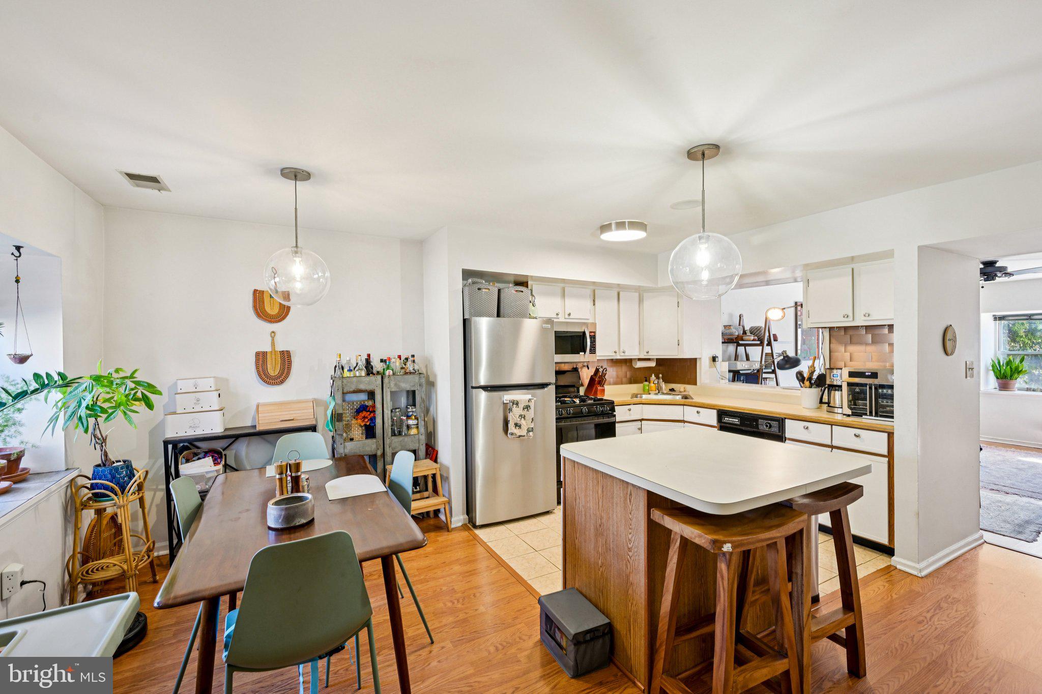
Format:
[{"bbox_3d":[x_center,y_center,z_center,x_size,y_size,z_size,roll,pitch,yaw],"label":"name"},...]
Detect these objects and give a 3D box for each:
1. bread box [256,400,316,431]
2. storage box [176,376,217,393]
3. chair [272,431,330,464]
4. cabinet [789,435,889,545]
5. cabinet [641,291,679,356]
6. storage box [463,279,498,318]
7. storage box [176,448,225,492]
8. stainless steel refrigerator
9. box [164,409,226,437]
[{"bbox_3d":[-1.808,0.511,3.353,0.390,0.188,0.220,0,0,-28],"label":"bread box"},{"bbox_3d":[-2.260,0.263,3.049,0.207,0.095,0.140,-1,0,-28],"label":"storage box"},{"bbox_3d":[-1.383,1.020,2.751,0.480,0.870,0.530,-1,0,-28],"label":"chair"},{"bbox_3d":[2.550,1.020,3.308,0.580,0.610,0.650,-1,0,-28],"label":"cabinet"},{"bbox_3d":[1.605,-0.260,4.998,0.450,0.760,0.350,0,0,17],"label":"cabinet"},{"bbox_3d":[-0.379,-0.369,3.725,0.260,0.275,0.310,0,0,-28],"label":"storage box"},{"bbox_3d":[-2.210,0.849,3.012,0.250,0.280,0.230,-1,0,-28],"label":"storage box"},{"bbox_3d":[-0.209,0.603,3.984,0.770,1.680,0.740,-1,0,-28],"label":"stainless steel refrigerator"},{"bbox_3d":[-2.257,0.521,3.027,0.325,0.157,0.195,-1,0,-28],"label":"box"}]

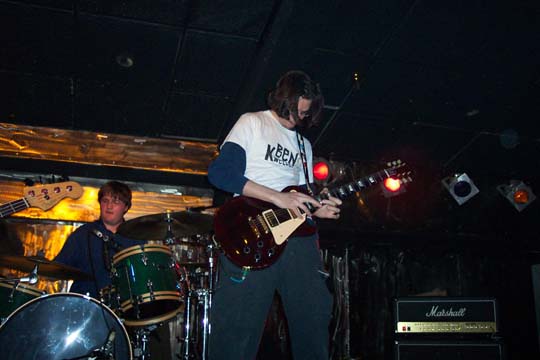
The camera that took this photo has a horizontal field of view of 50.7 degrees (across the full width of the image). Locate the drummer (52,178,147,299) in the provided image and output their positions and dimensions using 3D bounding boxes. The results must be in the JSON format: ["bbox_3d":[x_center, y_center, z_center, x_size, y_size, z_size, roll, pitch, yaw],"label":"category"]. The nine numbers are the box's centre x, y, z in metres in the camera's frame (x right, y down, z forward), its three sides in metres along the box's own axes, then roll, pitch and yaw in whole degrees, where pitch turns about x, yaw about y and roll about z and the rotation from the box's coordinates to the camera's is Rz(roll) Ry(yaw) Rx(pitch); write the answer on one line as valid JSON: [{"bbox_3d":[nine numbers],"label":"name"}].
[{"bbox_3d":[-0.896,0.569,3.079,0.670,1.300,0.800,5,-19,-14],"label":"drummer"}]

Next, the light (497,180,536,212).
[{"bbox_3d":[2.075,0.115,4.710,0.200,0.230,0.220,-41,-6,25],"label":"light"}]

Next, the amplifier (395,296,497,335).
[{"bbox_3d":[1.318,1.046,4.322,0.745,0.290,0.215,-1,-18,6],"label":"amplifier"}]

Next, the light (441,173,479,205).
[{"bbox_3d":[1.520,0.047,4.512,0.200,0.230,0.220,-39,-2,22],"label":"light"}]

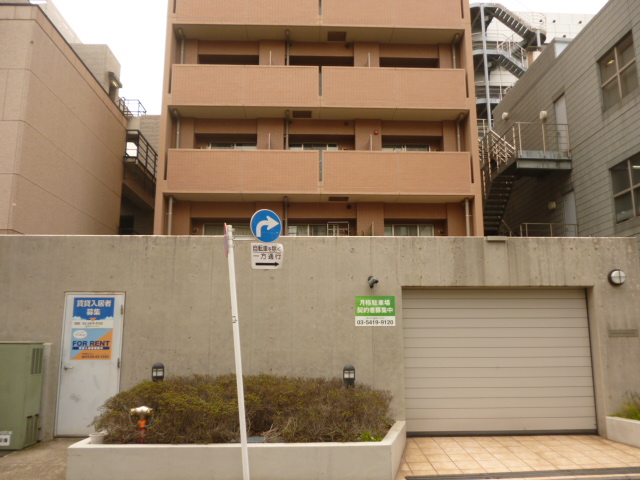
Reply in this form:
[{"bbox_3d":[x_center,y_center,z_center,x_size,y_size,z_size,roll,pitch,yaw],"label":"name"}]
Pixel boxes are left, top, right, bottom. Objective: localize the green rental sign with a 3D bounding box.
[{"bbox_3d":[0.842,1.081,7.829,0.615,0.450,0.020,0,-9,-2],"label":"green rental sign"}]

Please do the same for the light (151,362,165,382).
[{"bbox_3d":[-2.321,1.933,7.439,0.170,0.330,0.180,0,-9,-2],"label":"light"}]

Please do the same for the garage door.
[{"bbox_3d":[2.766,1.877,8.051,3.002,2.226,0.100,0,-9,-2],"label":"garage door"}]

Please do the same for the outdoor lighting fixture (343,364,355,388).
[{"bbox_3d":[0.427,1.989,7.545,0.170,0.340,0.180,0,-9,-2],"label":"outdoor lighting fixture"}]

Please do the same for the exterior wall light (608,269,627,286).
[{"bbox_3d":[4.609,0.584,8.015,0.255,0.255,0.115,0,-9,-2],"label":"exterior wall light"}]

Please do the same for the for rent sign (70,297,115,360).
[{"bbox_3d":[-3.353,1.310,7.637,0.595,0.900,0.020,0,-9,-2],"label":"for rent sign"}]

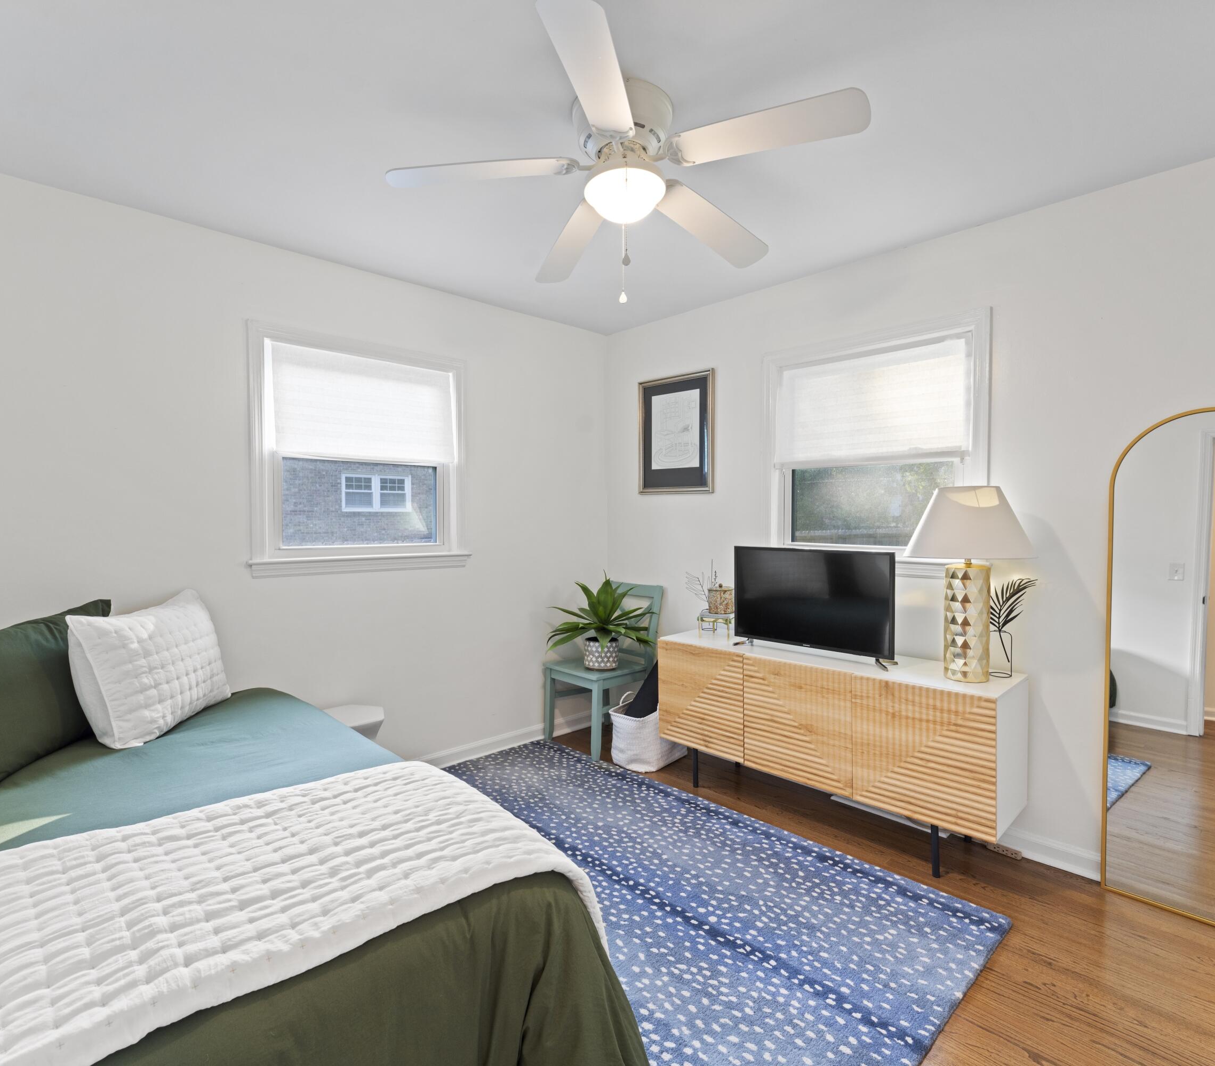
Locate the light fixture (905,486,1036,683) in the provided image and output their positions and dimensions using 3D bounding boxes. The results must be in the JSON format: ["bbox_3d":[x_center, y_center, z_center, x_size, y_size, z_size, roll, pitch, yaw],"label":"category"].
[{"bbox_3d":[1.332,0.187,2.299,0.420,0.720,0.420,-2,2,-44],"label":"light fixture"}]

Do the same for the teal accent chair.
[{"bbox_3d":[-0.030,0.762,3.604,0.510,0.910,0.470,-2,2,-44],"label":"teal accent chair"}]

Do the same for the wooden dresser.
[{"bbox_3d":[0.923,0.886,2.741,0.405,0.695,1.470,-2,2,-44],"label":"wooden dresser"}]

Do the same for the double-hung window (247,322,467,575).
[{"bbox_3d":[-1.097,-0.348,2.884,1.030,1.060,0.090,-2,2,-44],"label":"double-hung window"}]

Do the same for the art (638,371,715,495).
[{"bbox_3d":[0.370,-0.558,3.528,0.036,0.670,0.548,-2,2,-44],"label":"art"}]

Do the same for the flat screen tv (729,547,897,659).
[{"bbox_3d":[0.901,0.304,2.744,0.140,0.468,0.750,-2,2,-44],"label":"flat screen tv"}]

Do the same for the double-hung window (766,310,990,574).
[{"bbox_3d":[1.143,-0.351,2.765,0.090,1.055,0.990,-2,2,-44],"label":"double-hung window"}]

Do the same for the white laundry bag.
[{"bbox_3d":[0.224,1.064,3.359,0.370,0.315,0.275,-2,2,-44],"label":"white laundry bag"}]

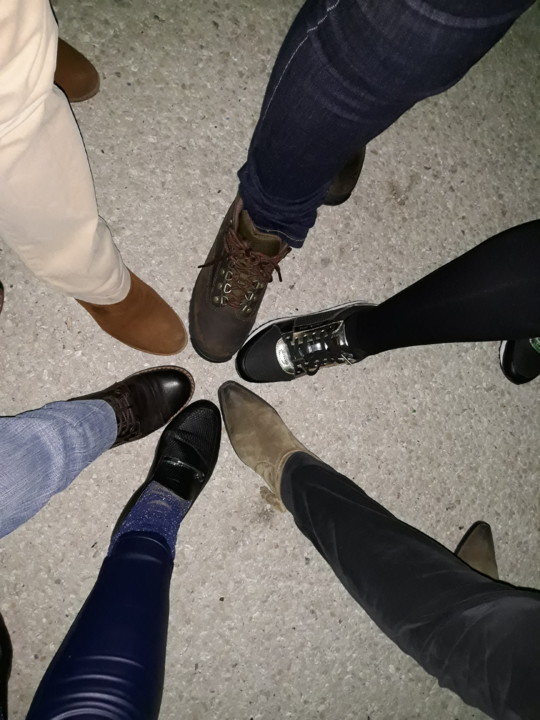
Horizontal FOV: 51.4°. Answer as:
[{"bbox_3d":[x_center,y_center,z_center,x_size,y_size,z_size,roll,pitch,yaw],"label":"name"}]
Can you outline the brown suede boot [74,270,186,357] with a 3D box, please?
[{"bbox_3d":[-0.242,-0.113,0.812,0.280,0.160,0.100,41,84,-1],"label":"brown suede boot"}]

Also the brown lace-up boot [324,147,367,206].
[{"bbox_3d":[0.113,-0.406,0.867,0.108,0.150,0.300,1,86,-5],"label":"brown lace-up boot"}]

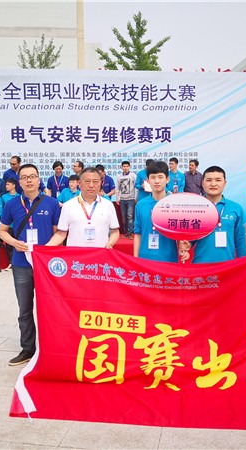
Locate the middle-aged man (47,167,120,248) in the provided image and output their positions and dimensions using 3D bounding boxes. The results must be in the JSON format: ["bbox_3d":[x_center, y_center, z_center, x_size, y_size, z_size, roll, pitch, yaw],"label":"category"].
[{"bbox_3d":[-0.313,0.369,3.901,0.600,1.700,0.420,-1,4,-3],"label":"middle-aged man"}]

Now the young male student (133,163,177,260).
[{"bbox_3d":[0.320,0.339,3.938,0.480,1.749,0.400,0,4,0],"label":"young male student"}]

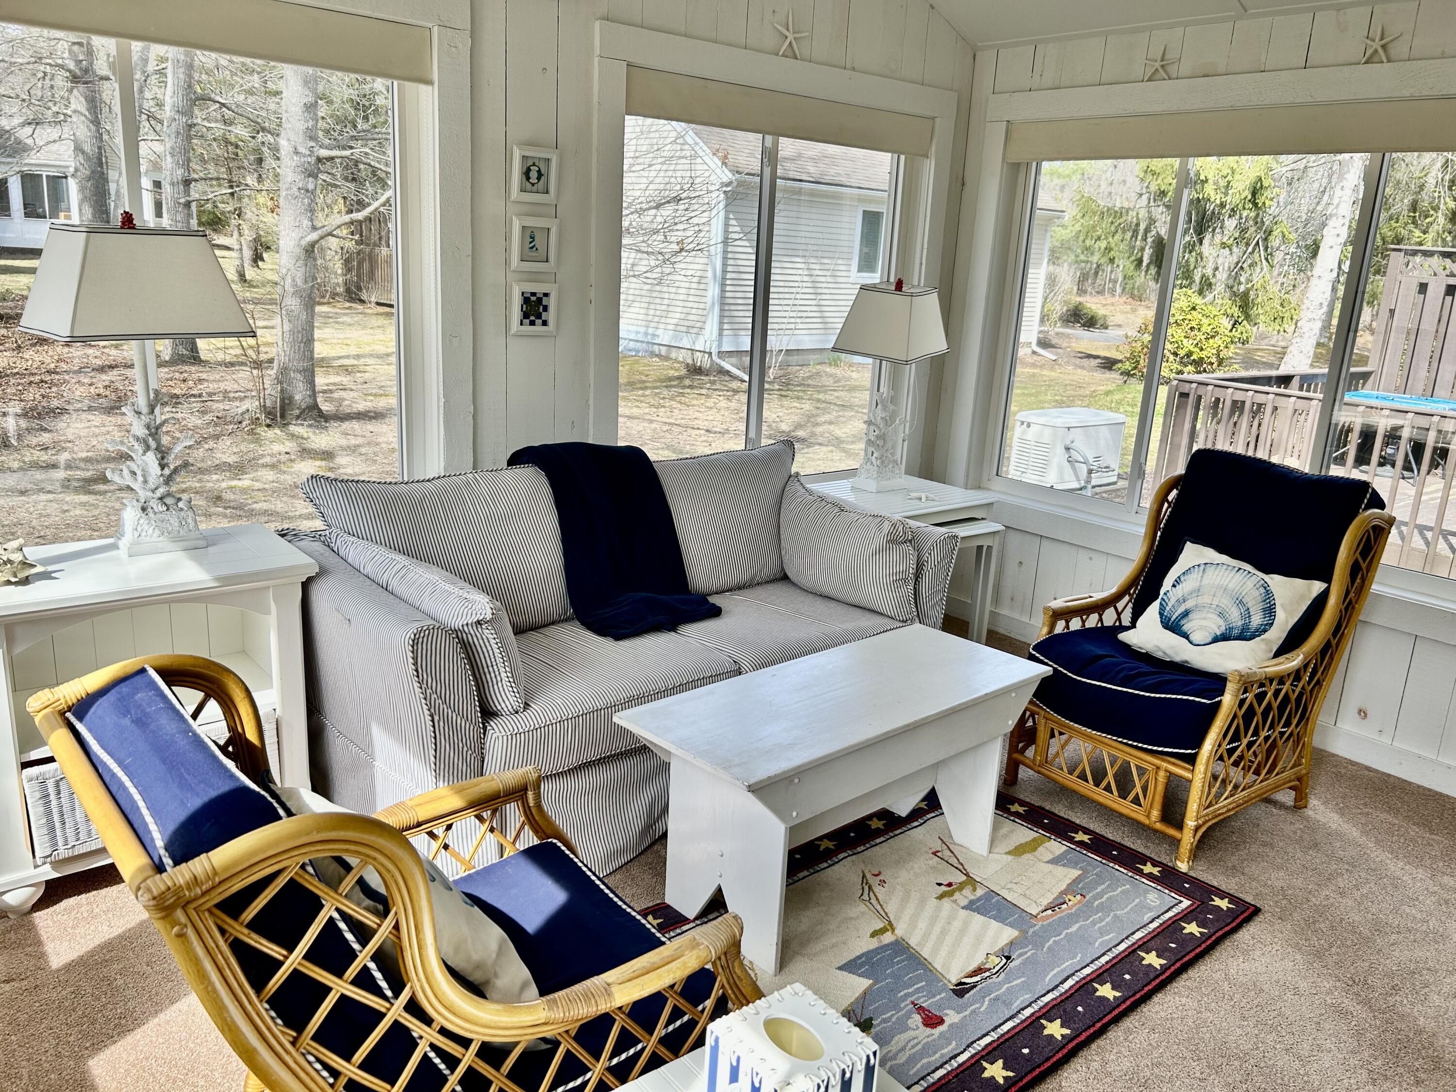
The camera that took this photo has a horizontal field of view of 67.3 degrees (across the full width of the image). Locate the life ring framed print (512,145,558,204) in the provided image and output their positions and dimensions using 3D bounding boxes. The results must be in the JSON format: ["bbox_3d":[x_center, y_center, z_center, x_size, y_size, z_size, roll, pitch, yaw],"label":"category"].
[{"bbox_3d":[-0.538,-1.034,3.050,0.139,0.148,0.022,-10,20,-40],"label":"life ring framed print"}]

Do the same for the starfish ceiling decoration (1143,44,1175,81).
[{"bbox_3d":[1.424,-1.595,3.610,0.018,0.110,0.104,-10,20,-40],"label":"starfish ceiling decoration"}]

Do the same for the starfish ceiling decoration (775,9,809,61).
[{"bbox_3d":[0.211,-1.650,3.533,0.145,0.149,0.018,-10,20,-40],"label":"starfish ceiling decoration"}]

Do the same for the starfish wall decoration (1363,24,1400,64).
[{"bbox_3d":[1.866,-1.438,3.126,0.018,0.102,0.095,-10,20,-40],"label":"starfish wall decoration"}]

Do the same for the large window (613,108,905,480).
[{"bbox_3d":[0.141,-0.842,3.884,1.369,1.273,0.118,-10,20,-40],"label":"large window"}]

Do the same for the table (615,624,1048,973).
[{"bbox_3d":[0.271,0.574,2.597,1.036,0.500,0.417,-11,21,-41],"label":"table"}]

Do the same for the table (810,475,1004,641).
[{"bbox_3d":[0.602,0.127,4.015,0.586,0.639,0.577,-10,20,-40],"label":"table"}]

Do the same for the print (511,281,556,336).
[{"bbox_3d":[-0.555,-0.680,3.147,0.139,0.146,0.022,-10,20,-40],"label":"print"}]

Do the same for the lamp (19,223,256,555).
[{"bbox_3d":[-1.294,-0.357,2.434,0.266,0.747,0.394,15,20,38],"label":"lamp"}]

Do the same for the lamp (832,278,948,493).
[{"bbox_3d":[0.586,-0.574,3.944,0.266,0.747,0.388,-8,19,-35],"label":"lamp"}]

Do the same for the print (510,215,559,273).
[{"bbox_3d":[-0.547,-0.854,3.099,0.139,0.146,0.022,-10,20,-40],"label":"print"}]

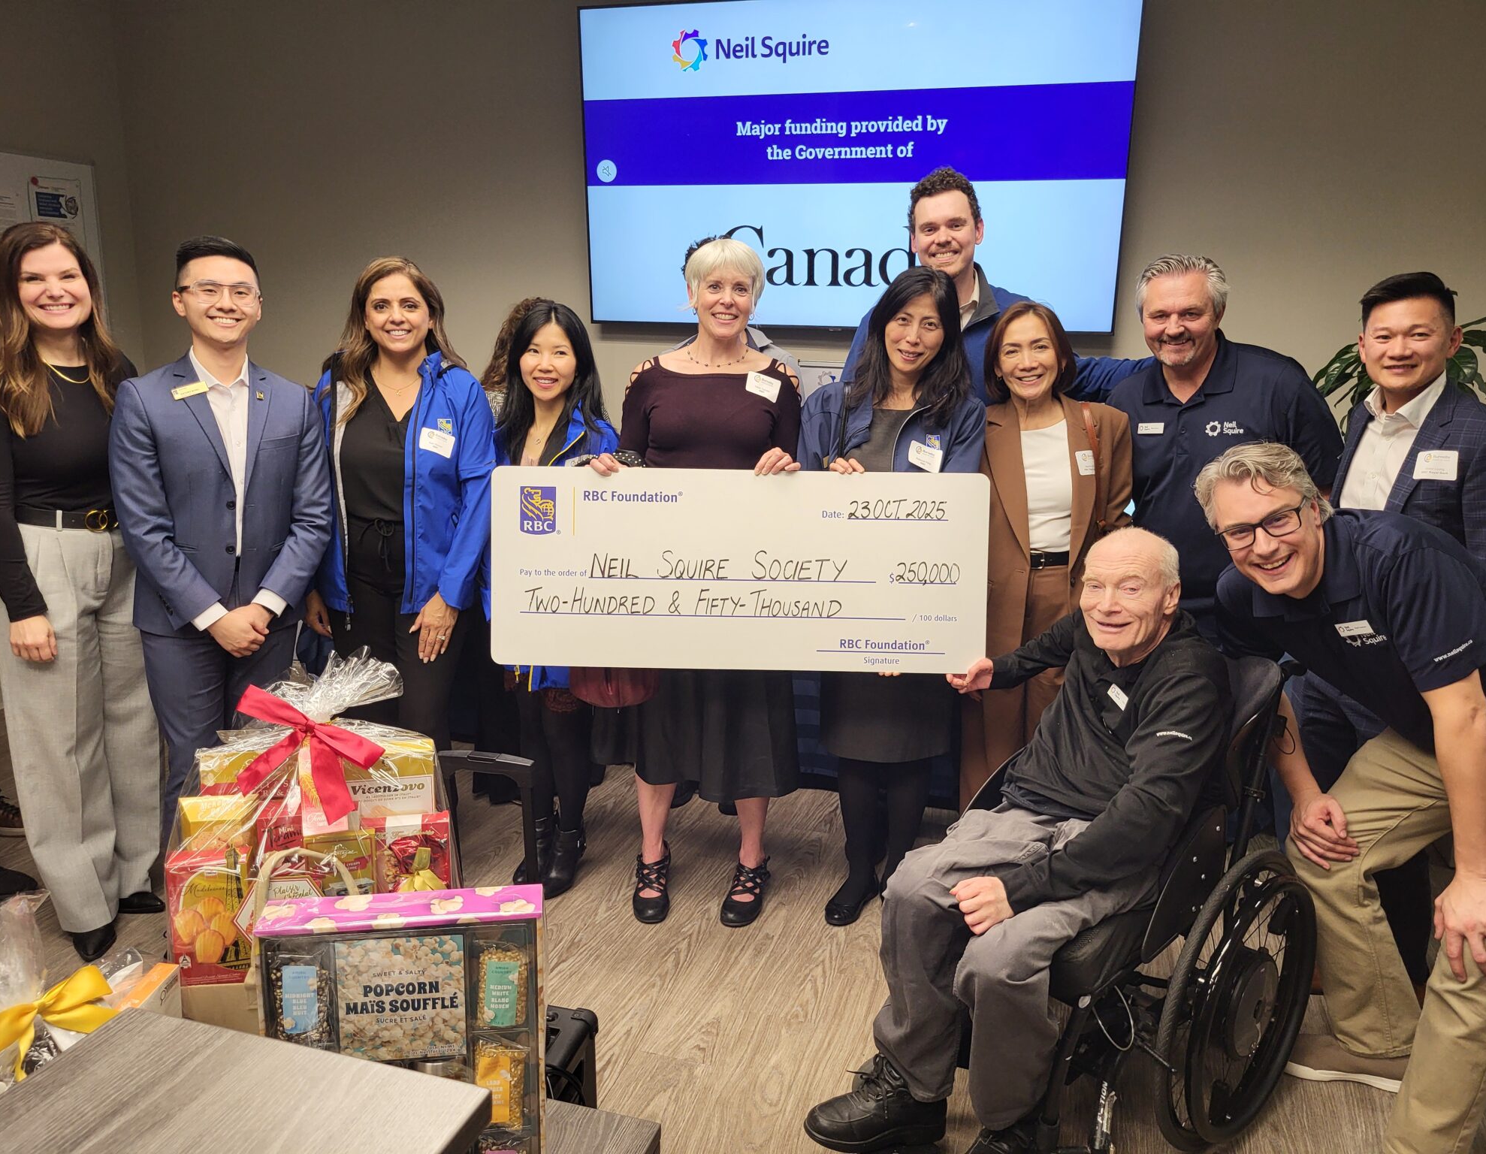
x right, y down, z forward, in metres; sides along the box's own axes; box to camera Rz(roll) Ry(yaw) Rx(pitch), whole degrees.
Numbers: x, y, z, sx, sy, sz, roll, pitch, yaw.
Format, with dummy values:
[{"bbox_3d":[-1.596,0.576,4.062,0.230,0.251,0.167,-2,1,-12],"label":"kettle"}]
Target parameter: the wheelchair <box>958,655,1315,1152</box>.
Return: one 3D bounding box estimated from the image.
[{"bbox_3d":[0.672,0.627,2.298,0.960,0.920,0.640,-11,17,-42],"label":"wheelchair"}]

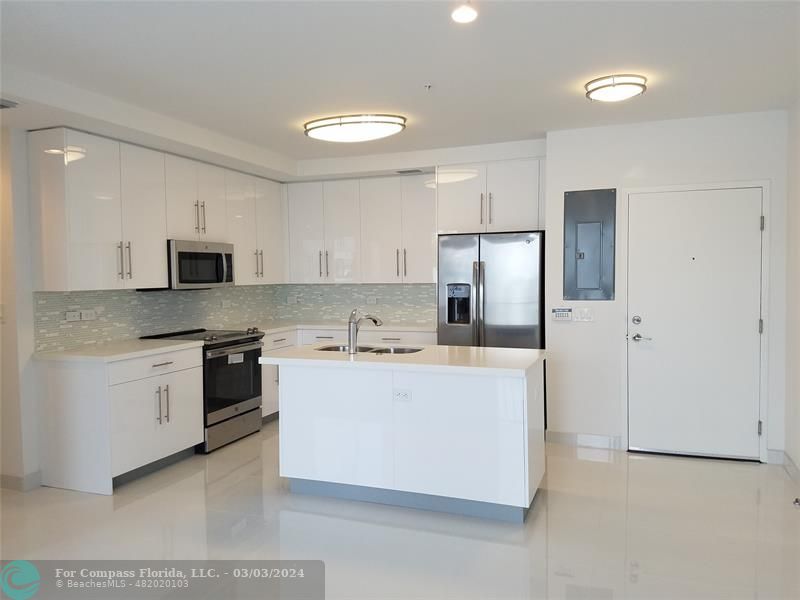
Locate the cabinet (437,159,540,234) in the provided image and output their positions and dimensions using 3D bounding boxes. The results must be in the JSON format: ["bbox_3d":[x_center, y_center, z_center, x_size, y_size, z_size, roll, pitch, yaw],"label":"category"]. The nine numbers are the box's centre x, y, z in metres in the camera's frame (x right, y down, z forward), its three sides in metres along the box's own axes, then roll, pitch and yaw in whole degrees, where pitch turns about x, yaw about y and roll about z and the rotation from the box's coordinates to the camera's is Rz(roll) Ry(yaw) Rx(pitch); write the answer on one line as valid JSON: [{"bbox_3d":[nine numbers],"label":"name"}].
[{"bbox_3d":[0.891,-0.930,5.681,0.932,0.624,0.615,0,2,21],"label":"cabinet"}]

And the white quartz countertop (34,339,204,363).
[{"bbox_3d":[-2.020,0.365,4.423,0.650,0.036,0.949,0,2,21],"label":"white quartz countertop"}]

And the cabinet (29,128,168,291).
[{"bbox_3d":[-2.181,-0.614,4.443,0.328,1.077,0.925,0,2,21],"label":"cabinet"}]

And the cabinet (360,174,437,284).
[{"bbox_3d":[0.078,-0.710,6.162,0.911,1.077,0.330,0,2,21],"label":"cabinet"}]

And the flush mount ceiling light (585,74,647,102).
[{"bbox_3d":[1.317,-1.284,3.668,0.352,0.080,0.352,0,2,21],"label":"flush mount ceiling light"}]

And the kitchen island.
[{"bbox_3d":[0.050,0.801,3.965,1.684,0.902,0.877,0,2,21],"label":"kitchen island"}]

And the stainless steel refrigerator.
[{"bbox_3d":[0.891,0.293,5.599,0.905,1.775,0.790,0,2,21],"label":"stainless steel refrigerator"}]

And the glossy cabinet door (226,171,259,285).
[{"bbox_3d":[-1.528,-0.678,5.768,0.030,1.075,0.490,0,3,21],"label":"glossy cabinet door"}]

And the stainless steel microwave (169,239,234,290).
[{"bbox_3d":[-1.838,-0.298,5.215,0.422,0.397,0.758,0,2,21],"label":"stainless steel microwave"}]

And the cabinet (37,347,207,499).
[{"bbox_3d":[-2.020,0.822,4.452,0.633,0.879,0.933,0,2,21],"label":"cabinet"}]

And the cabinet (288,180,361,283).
[{"bbox_3d":[-0.730,-0.709,6.402,0.834,1.073,0.340,0,2,21],"label":"cabinet"}]

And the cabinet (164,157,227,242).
[{"bbox_3d":[-1.885,-0.843,5.207,0.340,0.687,0.768,0,2,21],"label":"cabinet"}]

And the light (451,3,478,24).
[{"bbox_3d":[0.290,-1.271,2.681,0.132,0.045,0.132,-1,2,0],"label":"light"}]

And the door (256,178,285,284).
[{"bbox_3d":[-1.361,-0.699,6.217,0.030,1.075,0.469,0,3,21],"label":"door"}]

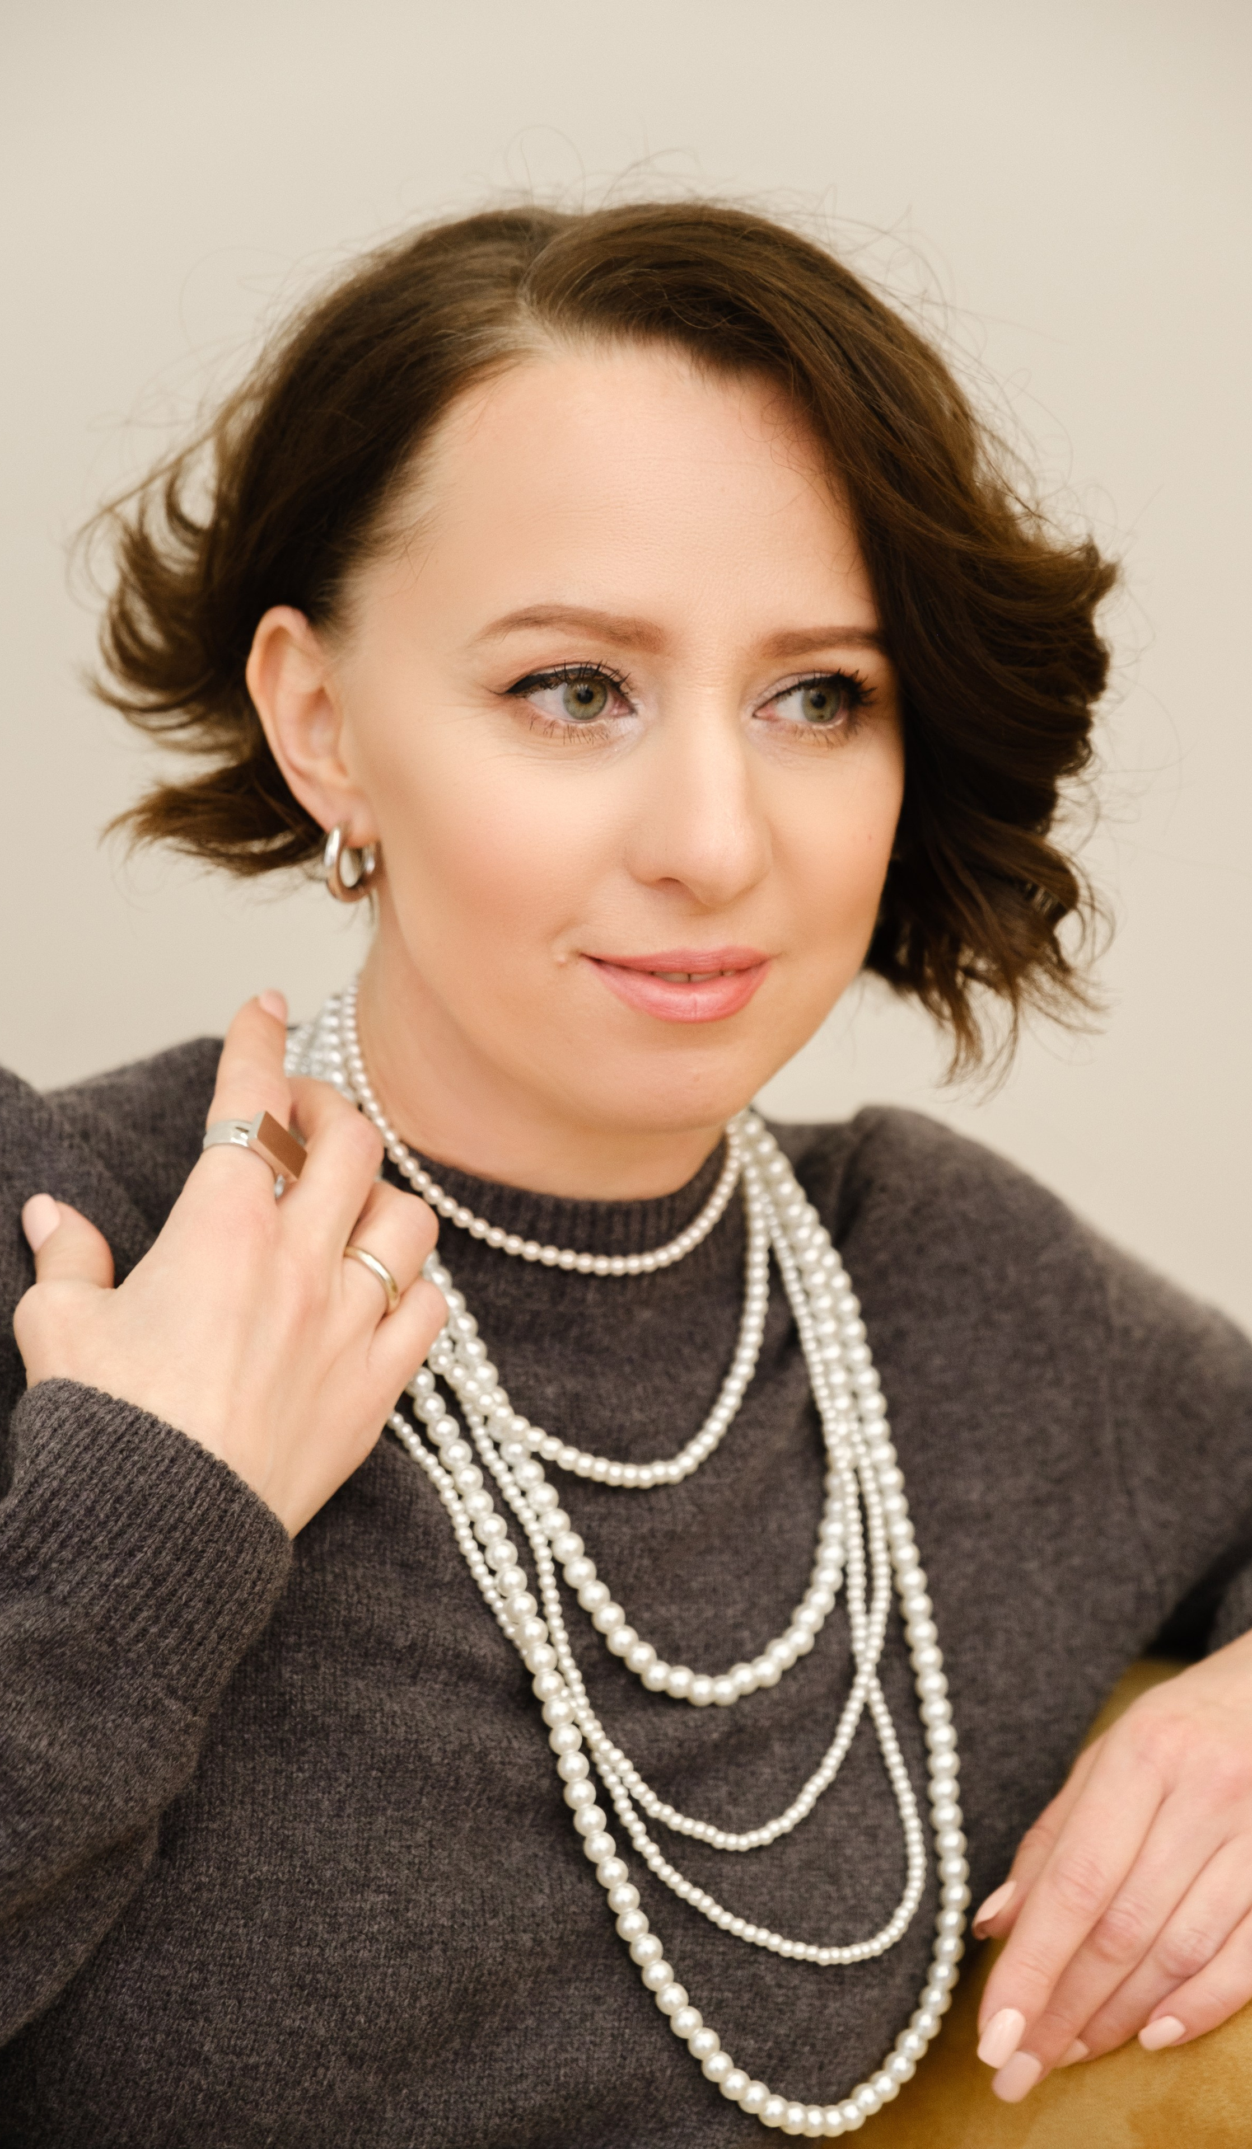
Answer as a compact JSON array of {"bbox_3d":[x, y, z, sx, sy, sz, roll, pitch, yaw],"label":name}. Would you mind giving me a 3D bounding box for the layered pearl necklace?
[{"bbox_3d":[-0.007,0.122,1.315,0.158,0.285,0.180,-4,-1,-24],"label":"layered pearl necklace"}]

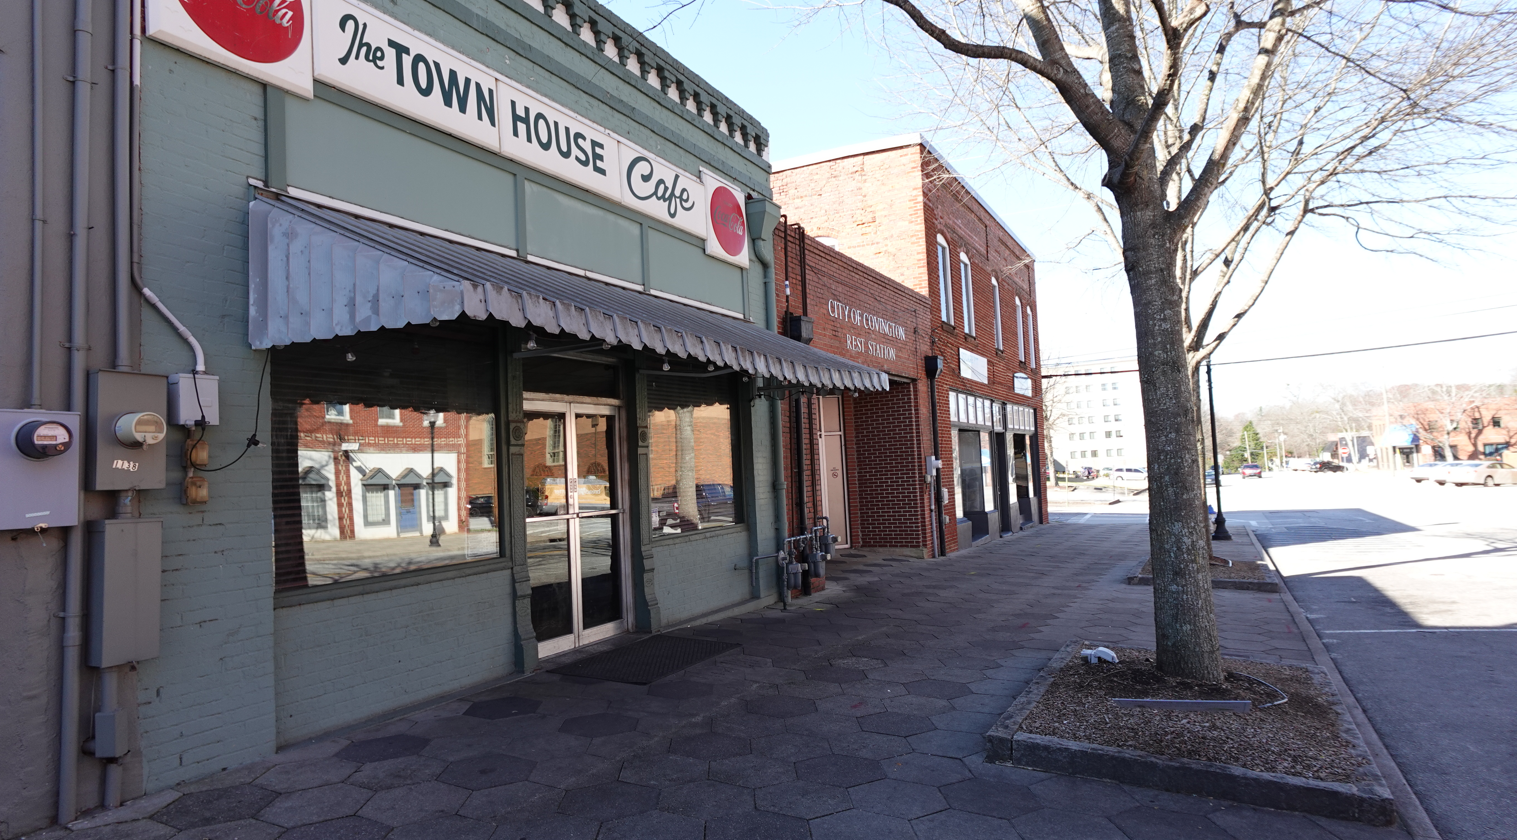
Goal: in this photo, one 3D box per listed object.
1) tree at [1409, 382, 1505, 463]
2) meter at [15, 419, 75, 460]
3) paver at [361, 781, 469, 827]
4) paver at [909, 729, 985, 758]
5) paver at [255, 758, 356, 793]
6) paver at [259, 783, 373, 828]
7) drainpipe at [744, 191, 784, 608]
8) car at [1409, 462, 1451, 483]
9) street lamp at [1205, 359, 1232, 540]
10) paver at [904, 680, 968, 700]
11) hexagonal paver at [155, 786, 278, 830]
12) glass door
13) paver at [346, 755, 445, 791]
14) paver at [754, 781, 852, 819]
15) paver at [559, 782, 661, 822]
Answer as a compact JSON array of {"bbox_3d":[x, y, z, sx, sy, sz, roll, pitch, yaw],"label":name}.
[{"bbox_3d":[63.004,0.695,76.000,7.000,8.300,7.000,-5,-4,40],"label":"tree"},{"bbox_3d":[-2.957,0.082,3.497,0.150,0.165,0.165,-5,-4,27],"label":"meter"},{"bbox_3d":[-1.628,1.850,4.004,0.457,0.060,0.520,0,-3,-2],"label":"paver"},{"bbox_3d":[1.098,1.906,4.881,0.457,0.060,0.520,0,-3,-2],"label":"paver"},{"bbox_3d":[-2.277,1.824,4.253,0.440,0.060,0.508,0,-4,-2],"label":"paver"},{"bbox_3d":[-2.083,1.844,3.986,0.455,0.060,0.525,0,-4,-2],"label":"paver"},{"bbox_3d":[0.196,-0.235,10.012,0.250,4.720,0.430,-5,-4,27],"label":"drainpipe"},{"bbox_3d":[46.300,3.500,56.500,4.800,1.460,1.840,-2,-4,-12],"label":"car"},{"bbox_3d":[10.894,0.535,20.140,0.480,4.600,0.480,-5,-4,28],"label":"street lamp"},{"bbox_3d":[1.258,1.943,5.961,0.440,0.060,0.508,0,-4,-2],"label":"paver"},{"bbox_3d":[-2.473,1.798,3.852,0.440,0.060,0.508,0,-4,-2],"label":"hexagonal paver"},{"bbox_3d":[-1.646,0.917,7.426,0.060,2.135,1.430,-5,-5,28],"label":"glass door"},{"bbox_3d":[-1.894,1.872,4.415,0.455,0.060,0.525,0,-4,-2],"label":"paver"},{"bbox_3d":[0.212,1.861,4.071,0.457,0.060,0.520,0,-3,-2],"label":"paver"},{"bbox_3d":[-0.697,1.809,3.932,0.440,0.060,0.508,0,-4,-2],"label":"paver"}]

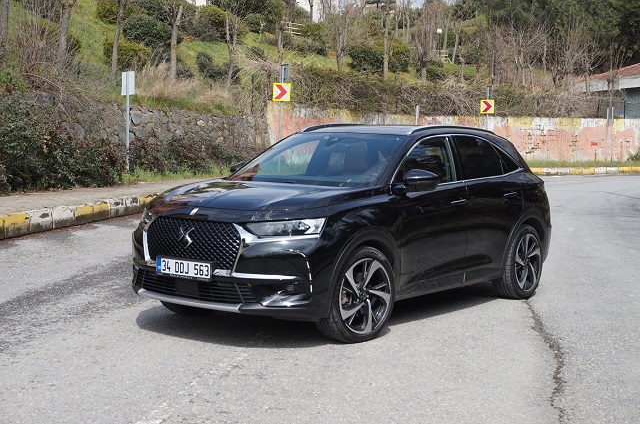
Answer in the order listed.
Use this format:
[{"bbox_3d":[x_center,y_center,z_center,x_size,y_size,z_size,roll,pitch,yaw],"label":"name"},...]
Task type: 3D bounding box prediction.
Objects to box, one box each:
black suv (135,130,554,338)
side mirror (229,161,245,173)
[{"bbox_3d":[0.411,0.029,8.415,2.010,1.620,4.570,4,5,36],"label":"black suv"},{"bbox_3d":[-0.674,-0.351,8.444,0.250,0.165,0.150,4,5,36],"label":"side mirror"}]

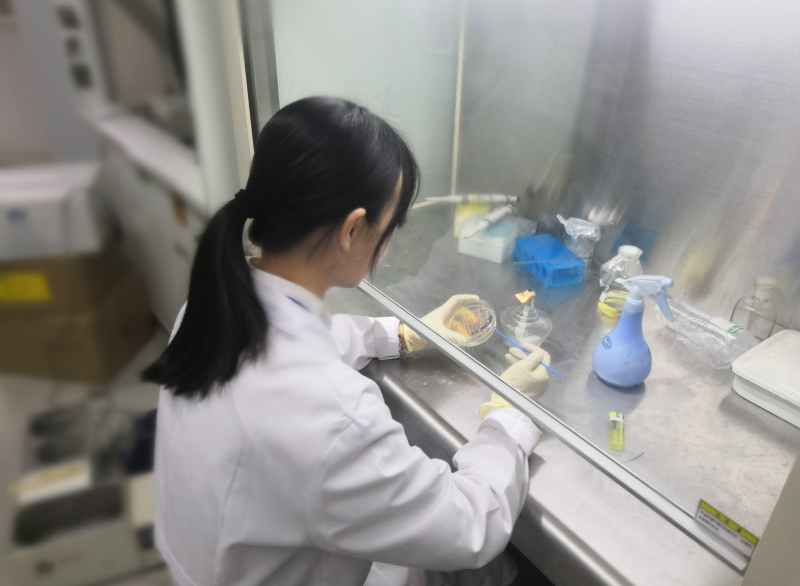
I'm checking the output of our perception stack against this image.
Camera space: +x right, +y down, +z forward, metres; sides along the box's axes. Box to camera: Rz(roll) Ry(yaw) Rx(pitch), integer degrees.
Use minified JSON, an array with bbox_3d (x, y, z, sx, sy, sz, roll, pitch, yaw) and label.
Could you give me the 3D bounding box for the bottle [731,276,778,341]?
[{"bbox_3d":[0.747,0.025,1.302,0.078,0.123,0.078,-19,35,-31],"label":"bottle"}]

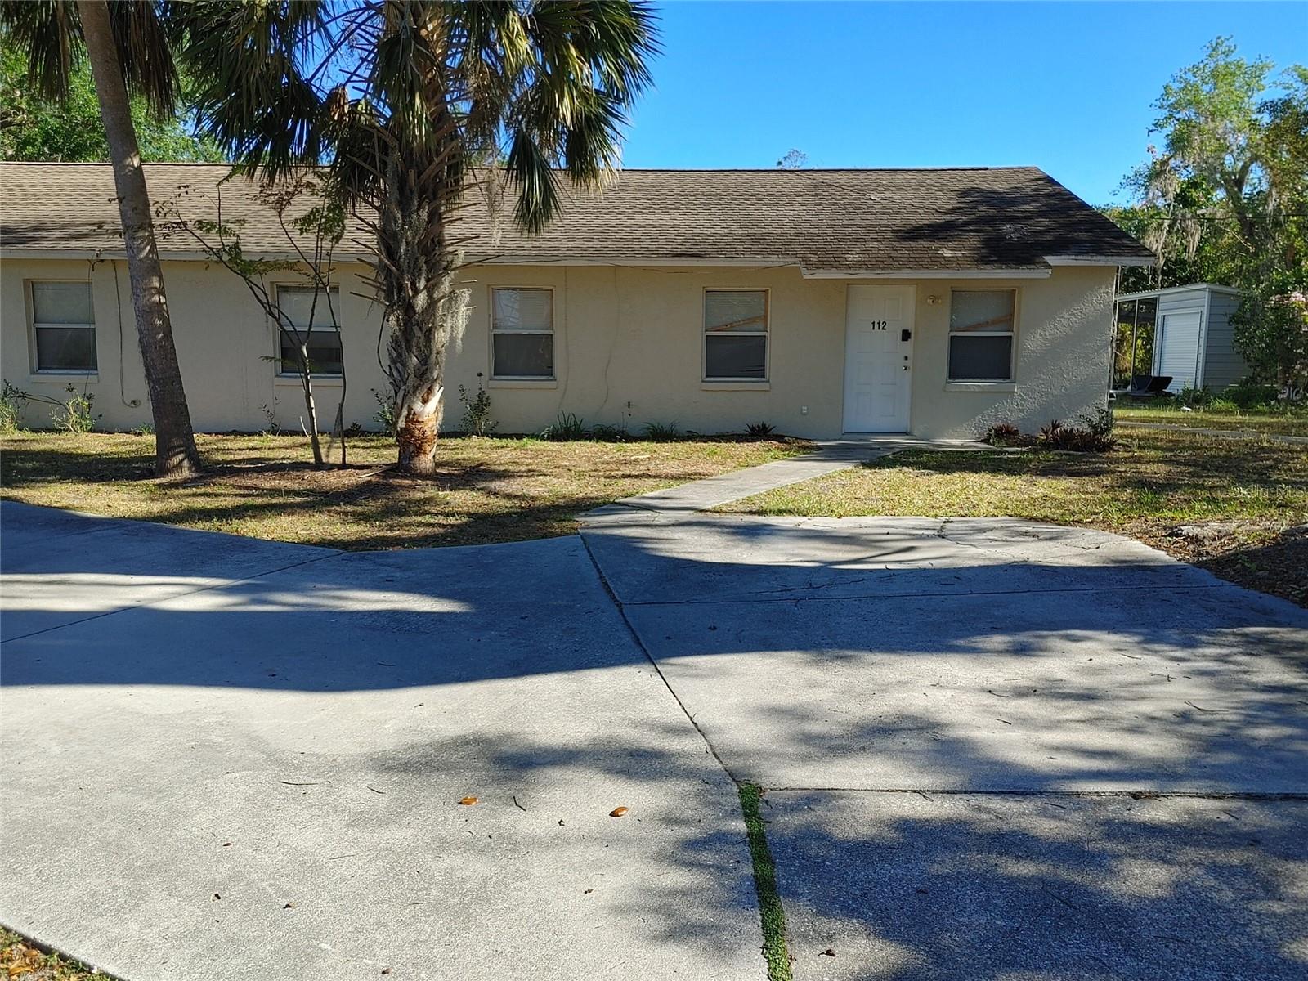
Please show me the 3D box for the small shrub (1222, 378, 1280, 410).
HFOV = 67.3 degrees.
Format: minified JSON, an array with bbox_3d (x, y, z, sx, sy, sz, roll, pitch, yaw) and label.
[{"bbox_3d":[12.878,-2.083,21.200,1.257,0.660,1.068,0,8,0],"label":"small shrub"}]

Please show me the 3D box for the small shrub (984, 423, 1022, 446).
[{"bbox_3d":[4.689,-0.769,13.200,0.494,0.315,0.470,0,8,0],"label":"small shrub"}]

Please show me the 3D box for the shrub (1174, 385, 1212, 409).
[{"bbox_3d":[11.632,-2.025,21.200,0.838,0.513,0.754,0,8,0],"label":"shrub"}]

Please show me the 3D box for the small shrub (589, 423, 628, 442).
[{"bbox_3d":[-0.609,-0.788,13.300,0.540,0.236,0.432,0,8,0],"label":"small shrub"}]

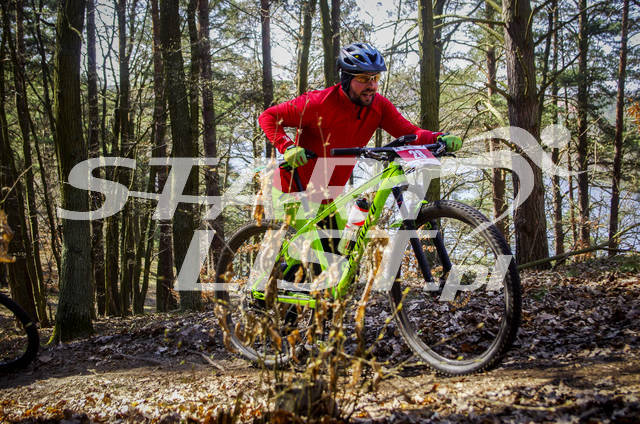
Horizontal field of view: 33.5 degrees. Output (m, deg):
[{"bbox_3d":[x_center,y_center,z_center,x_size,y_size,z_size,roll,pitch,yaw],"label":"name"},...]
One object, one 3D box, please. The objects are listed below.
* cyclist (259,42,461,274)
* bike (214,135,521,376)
[{"bbox_3d":[0.110,-0.030,5.200,0.700,1.630,1.030,-4,4,-33],"label":"cyclist"},{"bbox_3d":[0.130,0.206,4.886,1.875,1.060,0.750,-6,-2,44],"label":"bike"}]

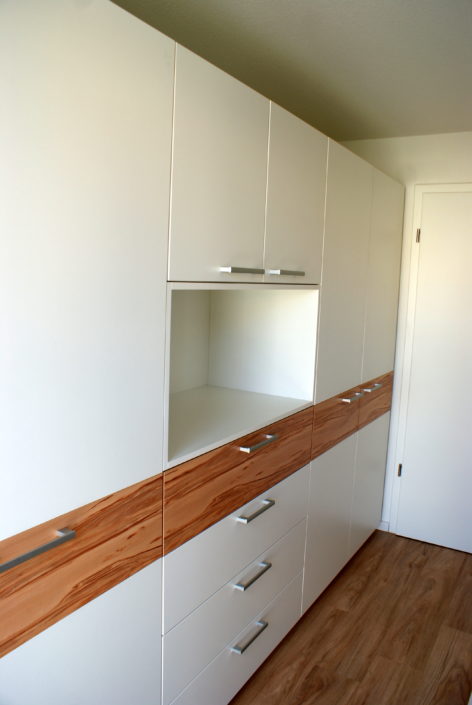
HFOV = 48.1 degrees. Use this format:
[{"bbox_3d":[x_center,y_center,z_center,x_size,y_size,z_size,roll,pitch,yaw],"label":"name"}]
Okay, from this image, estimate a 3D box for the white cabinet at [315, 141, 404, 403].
[{"bbox_3d":[0.431,-0.403,2.860,0.576,1.110,1.185,7,9,32],"label":"white cabinet"}]

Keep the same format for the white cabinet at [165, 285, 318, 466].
[{"bbox_3d":[-0.163,-0.007,1.991,0.576,0.519,0.985,7,9,32],"label":"white cabinet"}]

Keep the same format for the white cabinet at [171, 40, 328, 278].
[{"bbox_3d":[-0.143,-0.557,1.916,0.576,0.590,0.985,7,9,32],"label":"white cabinet"}]

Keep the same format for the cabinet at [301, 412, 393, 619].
[{"bbox_3d":[0.390,0.756,3.019,0.576,0.724,1.185,7,9,32],"label":"cabinet"}]

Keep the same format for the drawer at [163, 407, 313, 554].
[{"bbox_3d":[-0.164,0.377,2.036,0.547,0.254,0.985,7,9,32],"label":"drawer"}]

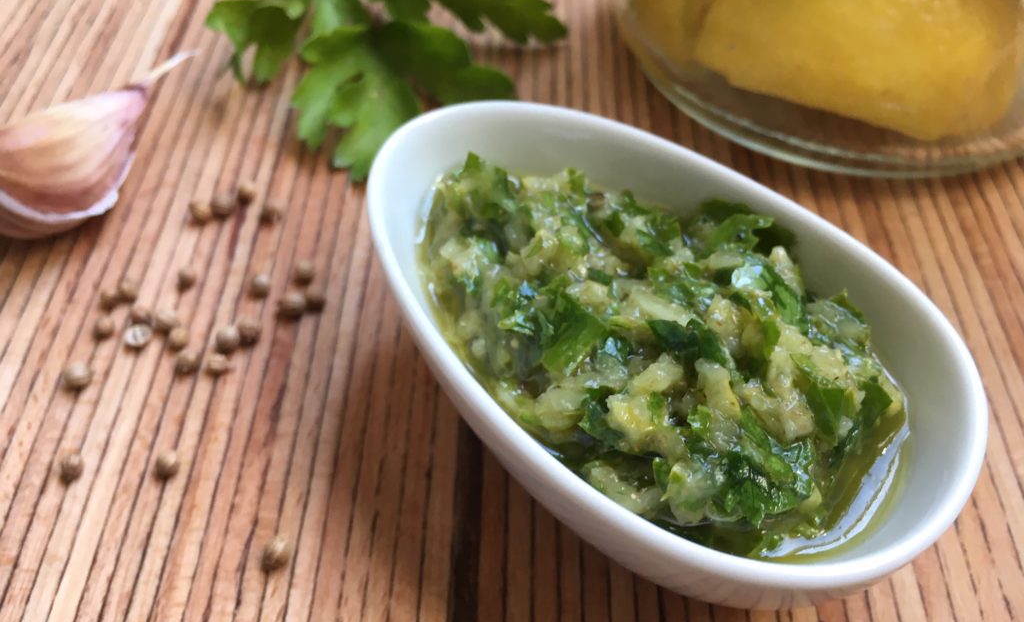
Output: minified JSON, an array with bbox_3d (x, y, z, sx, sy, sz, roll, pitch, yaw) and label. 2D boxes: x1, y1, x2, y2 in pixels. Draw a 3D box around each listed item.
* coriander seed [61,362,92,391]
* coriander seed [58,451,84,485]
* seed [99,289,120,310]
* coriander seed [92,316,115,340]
[{"bbox_3d":[-0.075,0.011,0.149,0.005,0.005,0.005,0,52,2],"label":"coriander seed"},{"bbox_3d":[-0.071,0.025,0.138,0.005,0.004,0.005,0,52,2],"label":"coriander seed"},{"bbox_3d":[-0.075,-0.002,0.160,0.004,0.004,0.004,0,52,2],"label":"seed"},{"bbox_3d":[-0.074,0.003,0.156,0.004,0.004,0.004,0,52,2],"label":"coriander seed"}]

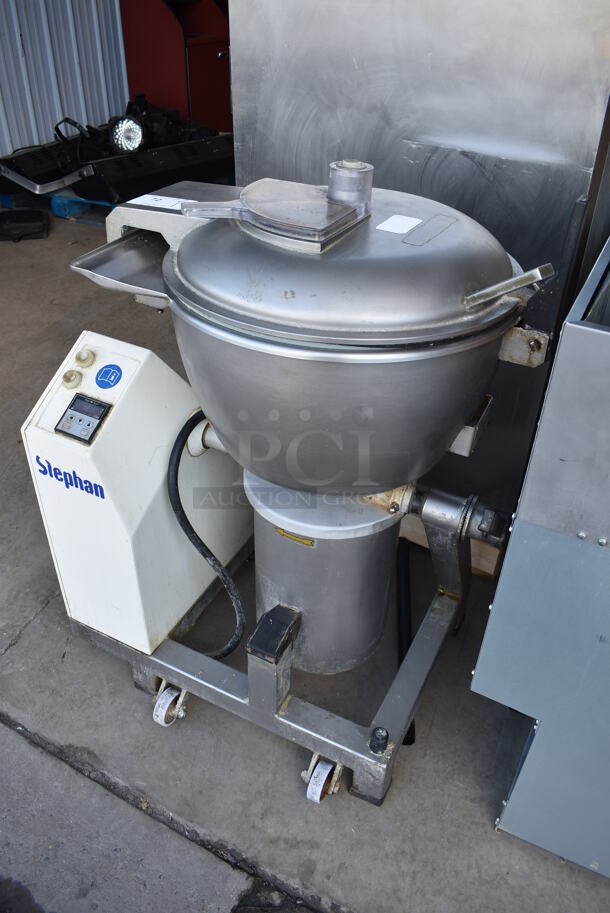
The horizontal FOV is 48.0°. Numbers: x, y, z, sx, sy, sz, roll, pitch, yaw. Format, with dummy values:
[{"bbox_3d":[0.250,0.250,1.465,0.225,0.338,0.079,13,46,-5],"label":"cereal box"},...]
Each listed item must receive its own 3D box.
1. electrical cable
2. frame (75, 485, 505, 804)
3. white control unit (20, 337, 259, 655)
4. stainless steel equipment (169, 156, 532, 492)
[{"bbox_3d":[-0.182,0.196,1.390,0.134,0.604,0.159,17,38,22],"label":"electrical cable"},{"bbox_3d":[-0.043,0.217,1.417,0.816,0.582,0.573,17,38,22],"label":"frame"},{"bbox_3d":[-0.292,0.011,1.467,0.225,0.597,0.500,17,38,22],"label":"white control unit"},{"bbox_3d":[0.061,-0.172,1.121,0.586,0.573,0.573,17,38,22],"label":"stainless steel equipment"}]

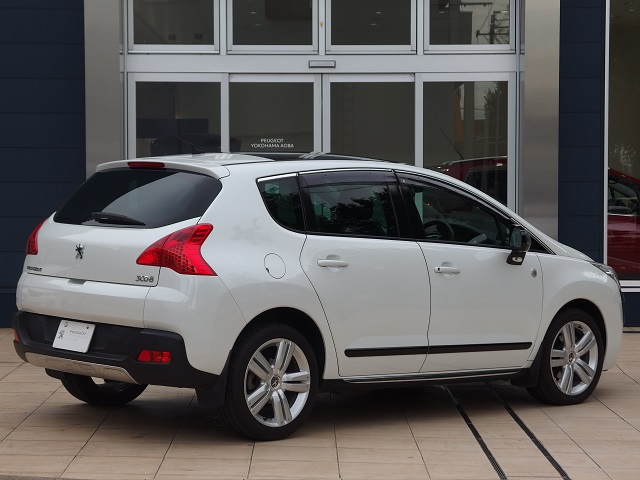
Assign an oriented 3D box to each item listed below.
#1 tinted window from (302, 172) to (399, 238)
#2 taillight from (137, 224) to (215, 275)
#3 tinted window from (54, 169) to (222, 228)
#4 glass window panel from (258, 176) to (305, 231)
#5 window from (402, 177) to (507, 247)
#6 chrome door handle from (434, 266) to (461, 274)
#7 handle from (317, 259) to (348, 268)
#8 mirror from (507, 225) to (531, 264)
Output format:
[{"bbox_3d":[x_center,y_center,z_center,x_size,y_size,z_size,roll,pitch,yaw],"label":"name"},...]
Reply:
[{"bbox_3d":[0.181,-0.214,9.102,0.830,0.443,0.080,0,-18,-43],"label":"tinted window"},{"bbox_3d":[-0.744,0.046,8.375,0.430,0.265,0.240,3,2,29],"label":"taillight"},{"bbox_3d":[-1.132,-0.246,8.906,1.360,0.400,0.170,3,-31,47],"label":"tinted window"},{"bbox_3d":[-0.201,-0.209,8.767,0.312,0.356,0.080,0,-18,-38],"label":"glass window panel"},{"bbox_3d":[0.856,-0.183,9.721,0.919,0.495,0.090,0,-18,-43],"label":"window"},{"bbox_3d":[0.759,0.183,9.444,0.215,0.042,0.047,0,2,-43],"label":"chrome door handle"},{"bbox_3d":[0.070,0.131,8.804,0.225,0.042,0.047,0,2,-43],"label":"handle"},{"bbox_3d":[1.248,0.031,9.806,0.135,0.235,0.190,1,2,-28],"label":"mirror"}]

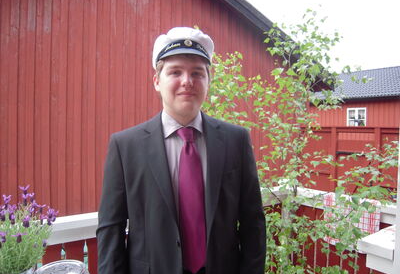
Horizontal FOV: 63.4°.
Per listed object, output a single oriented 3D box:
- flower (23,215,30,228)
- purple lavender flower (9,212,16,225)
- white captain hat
[{"bbox_3d":[-0.617,0.300,1.150,0.027,0.043,0.027,0,1,-24],"label":"flower"},{"bbox_3d":[-0.678,0.295,1.170,0.027,0.048,0.027,0,1,-24],"label":"purple lavender flower"},{"bbox_3d":[-0.055,-0.293,1.120,0.213,0.125,0.260,1,-12,-10],"label":"white captain hat"}]

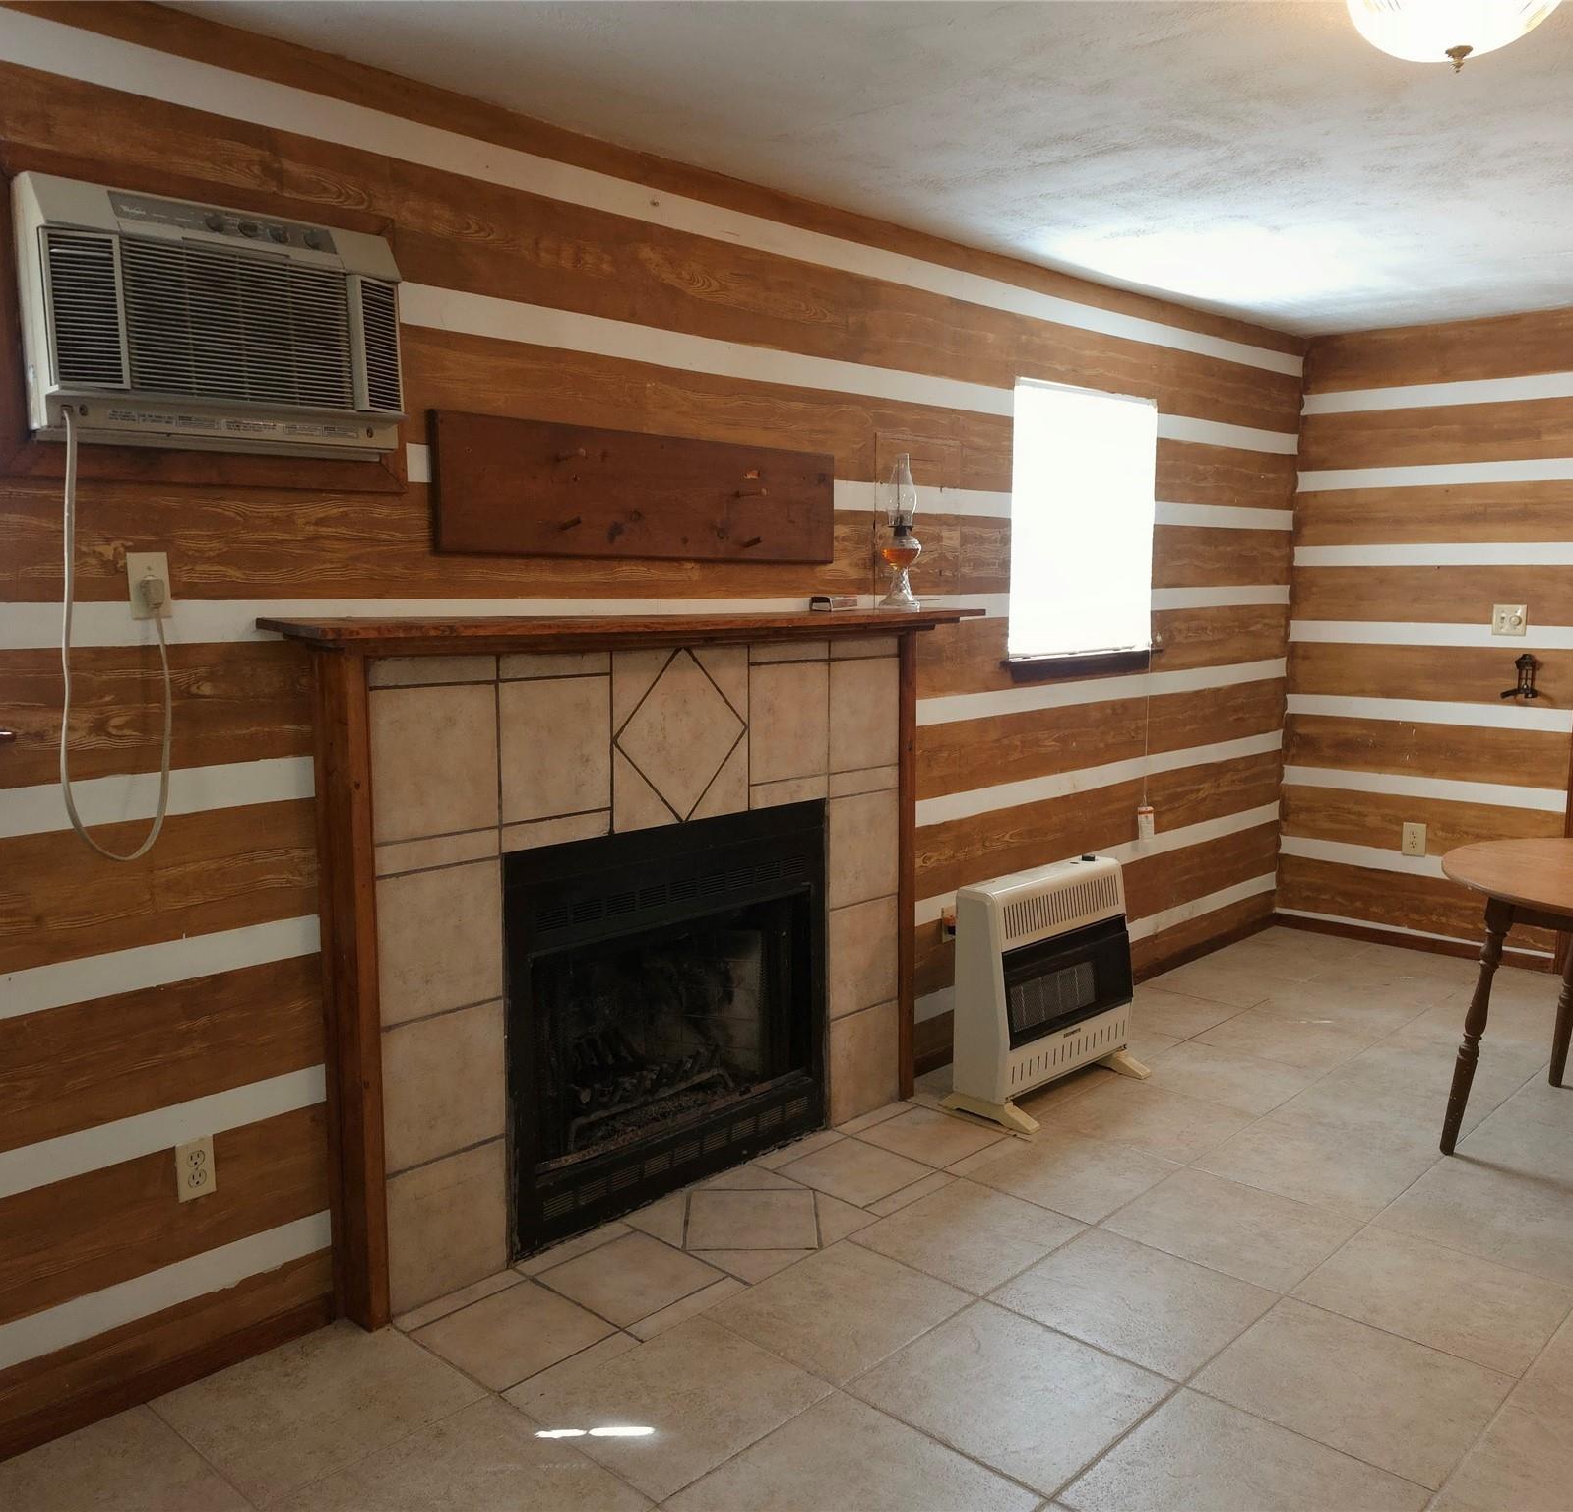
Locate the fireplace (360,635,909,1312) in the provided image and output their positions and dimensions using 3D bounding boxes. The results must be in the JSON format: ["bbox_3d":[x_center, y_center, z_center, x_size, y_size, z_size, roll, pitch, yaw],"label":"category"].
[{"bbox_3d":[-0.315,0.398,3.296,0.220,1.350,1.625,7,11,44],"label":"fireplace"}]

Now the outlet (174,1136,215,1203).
[{"bbox_3d":[-1.092,0.766,2.483,0.015,0.112,0.068,7,11,44],"label":"outlet"}]

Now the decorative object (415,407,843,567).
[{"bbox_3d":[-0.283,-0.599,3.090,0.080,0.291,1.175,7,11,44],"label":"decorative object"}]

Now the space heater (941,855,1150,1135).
[{"bbox_3d":[0.771,0.658,3.911,0.300,0.660,0.645,7,11,44],"label":"space heater"}]

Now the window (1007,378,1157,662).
[{"bbox_3d":[0.994,-0.770,4.435,0.070,0.862,0.860,7,11,44],"label":"window"}]

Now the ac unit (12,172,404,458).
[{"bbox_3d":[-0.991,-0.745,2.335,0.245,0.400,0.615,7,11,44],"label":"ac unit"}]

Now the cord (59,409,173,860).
[{"bbox_3d":[-1.134,-0.193,2.242,0.110,0.743,0.195,7,11,44],"label":"cord"}]

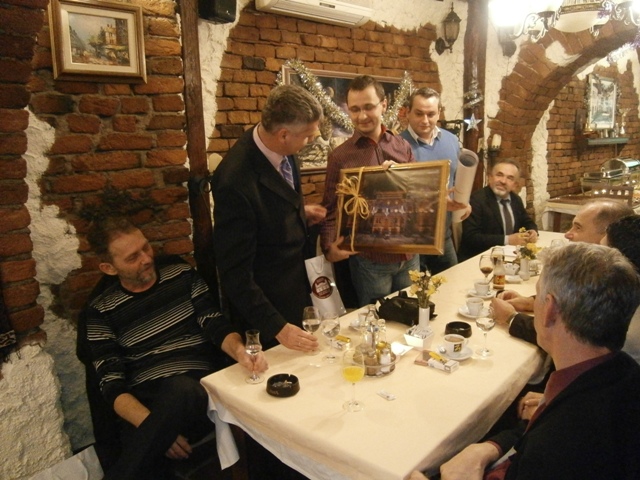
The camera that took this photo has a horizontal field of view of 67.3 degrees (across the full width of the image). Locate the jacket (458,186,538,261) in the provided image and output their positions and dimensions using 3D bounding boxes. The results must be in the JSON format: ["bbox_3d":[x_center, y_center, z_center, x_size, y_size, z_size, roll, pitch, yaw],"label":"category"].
[{"bbox_3d":[1.234,-0.027,3.249,0.560,0.660,0.440,-6,12,-20],"label":"jacket"}]

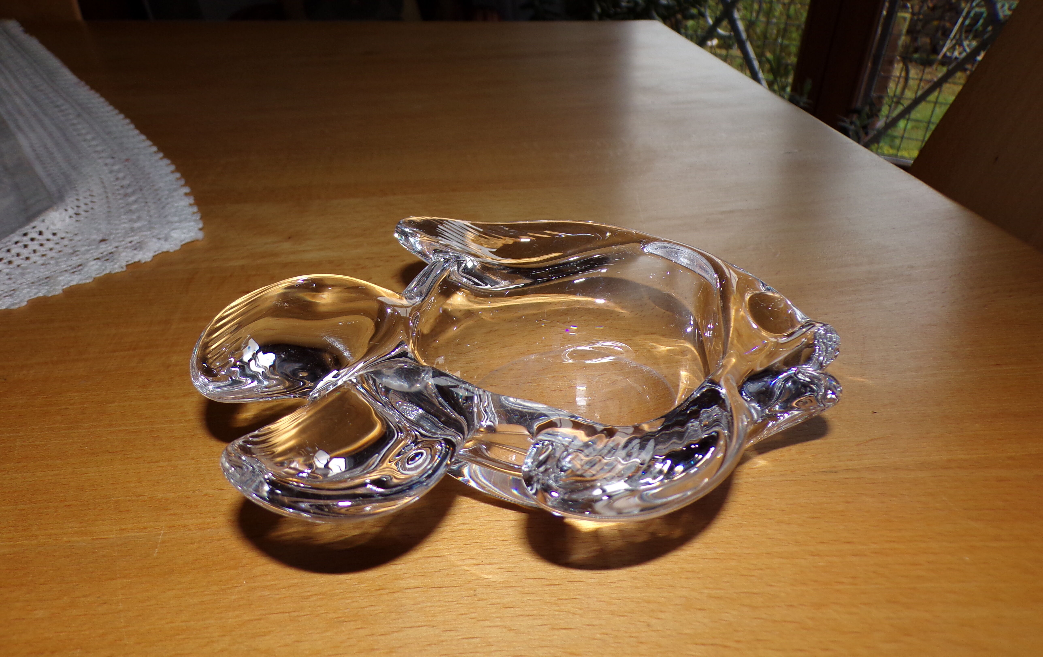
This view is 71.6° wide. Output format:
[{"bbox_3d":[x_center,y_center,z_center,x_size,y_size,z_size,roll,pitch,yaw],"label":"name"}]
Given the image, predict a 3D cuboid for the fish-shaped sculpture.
[{"bbox_3d":[0.004,0.019,0.245,0.208,0.062,0.146,-7,38,-9],"label":"fish-shaped sculpture"}]

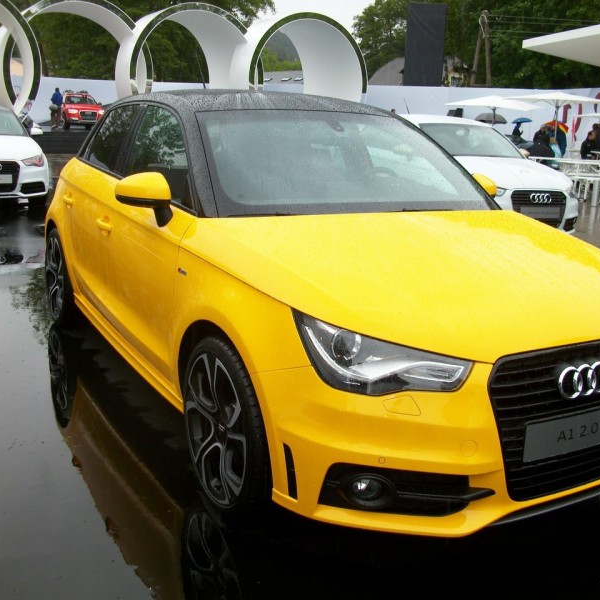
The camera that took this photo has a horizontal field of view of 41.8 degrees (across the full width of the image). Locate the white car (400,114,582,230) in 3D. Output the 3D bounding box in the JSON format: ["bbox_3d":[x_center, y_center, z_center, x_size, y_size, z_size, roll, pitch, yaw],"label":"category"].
[{"bbox_3d":[1.869,-1.664,10.200,1.800,1.420,3.950,-3,14,-22],"label":"white car"}]

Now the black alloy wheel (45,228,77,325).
[{"bbox_3d":[-1.365,-0.151,4.688,0.220,0.610,0.610,-5,16,-29],"label":"black alloy wheel"}]

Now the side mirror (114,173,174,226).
[{"bbox_3d":[-0.607,-0.390,3.050,0.210,0.180,0.150,-5,16,-29],"label":"side mirror"}]

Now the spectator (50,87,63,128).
[{"bbox_3d":[-10.597,-8.357,34.235,0.520,1.780,0.360,1,13,-6],"label":"spectator"}]

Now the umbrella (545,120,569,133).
[{"bbox_3d":[6.841,-4.501,21.000,0.980,0.620,0.980,18,12,-4],"label":"umbrella"}]

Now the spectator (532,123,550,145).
[{"bbox_3d":[6.147,-3.754,20.000,0.500,1.550,0.400,11,16,32],"label":"spectator"}]

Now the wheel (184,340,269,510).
[{"bbox_3d":[-0.183,0.411,2.598,0.220,0.610,0.610,-5,16,-29],"label":"wheel"}]

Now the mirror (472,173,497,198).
[{"bbox_3d":[0.901,-0.528,3.880,0.210,0.180,0.150,-5,16,-29],"label":"mirror"}]

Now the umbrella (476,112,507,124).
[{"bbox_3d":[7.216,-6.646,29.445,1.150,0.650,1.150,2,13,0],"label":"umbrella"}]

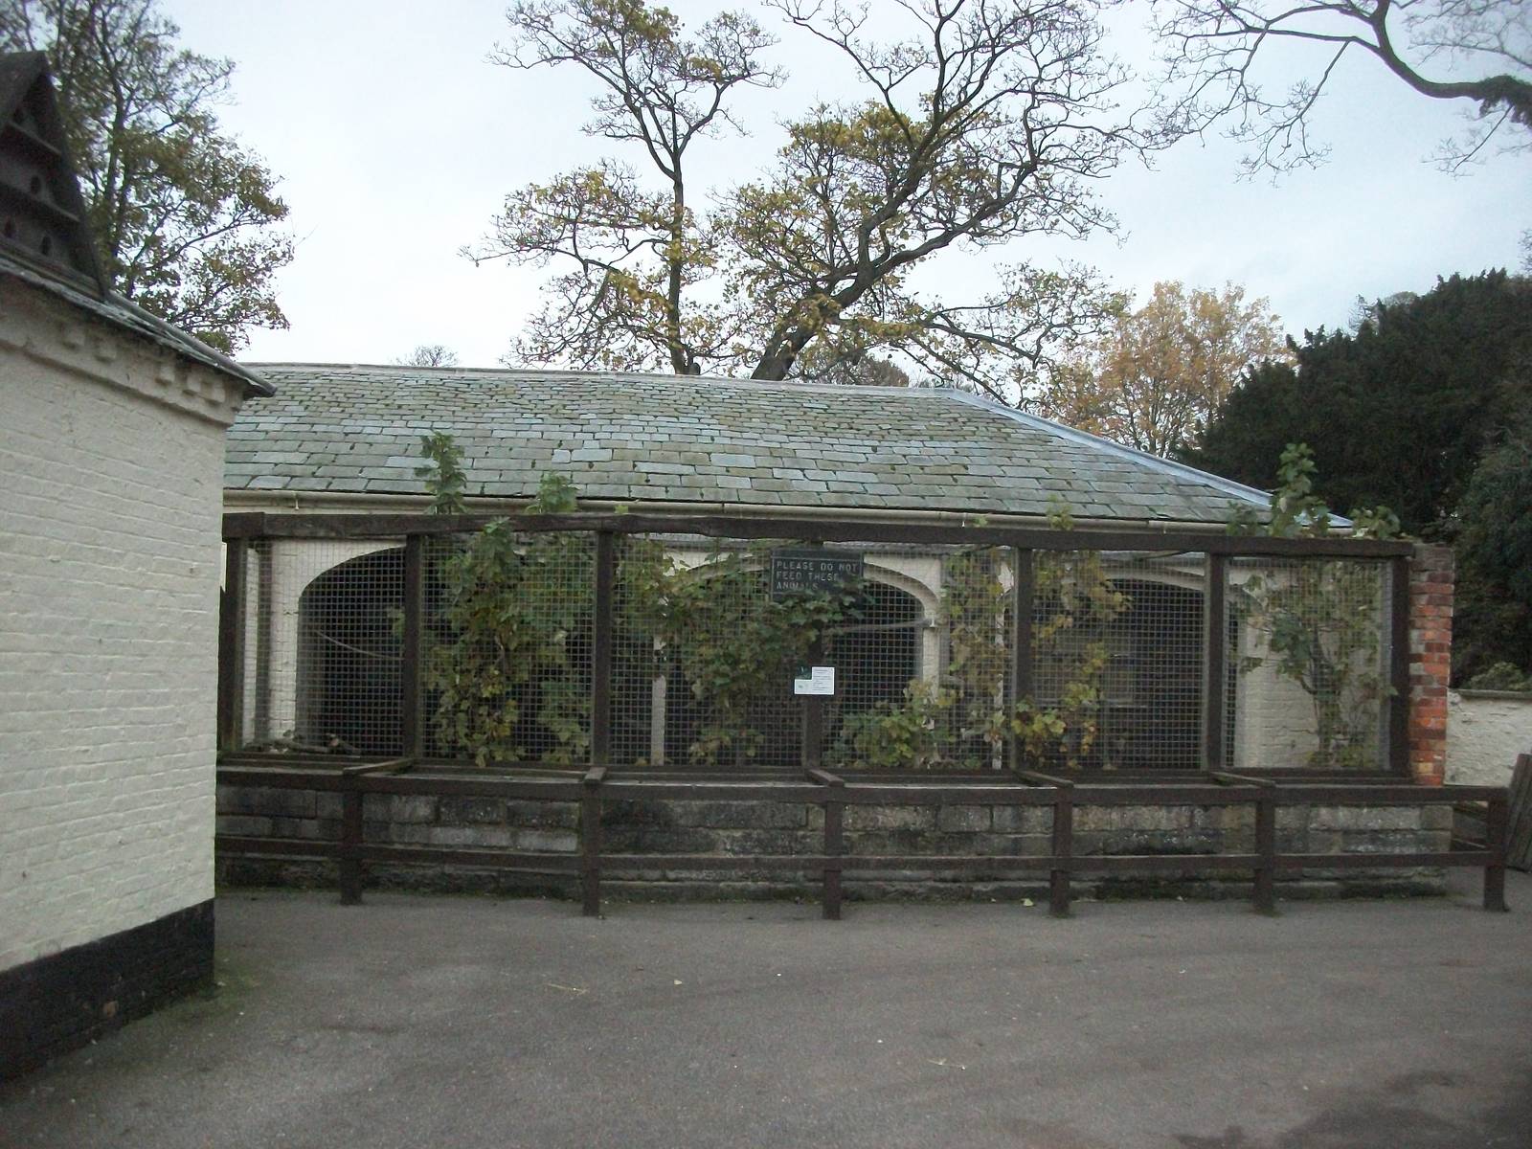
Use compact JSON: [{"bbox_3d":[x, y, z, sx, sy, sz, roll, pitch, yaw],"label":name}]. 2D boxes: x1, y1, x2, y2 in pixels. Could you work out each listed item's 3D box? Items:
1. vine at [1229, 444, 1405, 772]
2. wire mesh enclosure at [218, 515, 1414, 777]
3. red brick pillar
[{"bbox_3d":[4.168,0.249,10.768,1.310,2.510,0.850,1,-4,-1],"label":"vine"},{"bbox_3d":[0.371,0.582,10.995,8.660,1.780,1.700,1,-4,-1],"label":"wire mesh enclosure"},{"bbox_3d":[4.801,0.684,10.421,0.340,1.780,0.350,1,-4,-1],"label":"red brick pillar"}]

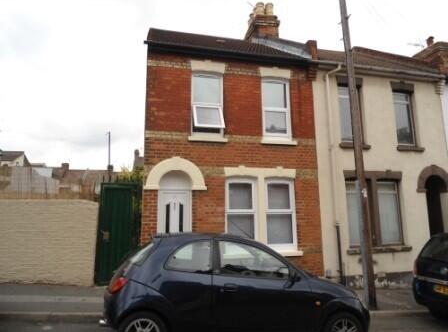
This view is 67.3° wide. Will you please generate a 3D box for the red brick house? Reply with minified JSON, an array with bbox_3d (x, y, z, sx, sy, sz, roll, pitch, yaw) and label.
[{"bbox_3d":[-0.590,-1.456,12.170,4.360,9.920,8.100,2,-11,-12],"label":"red brick house"}]

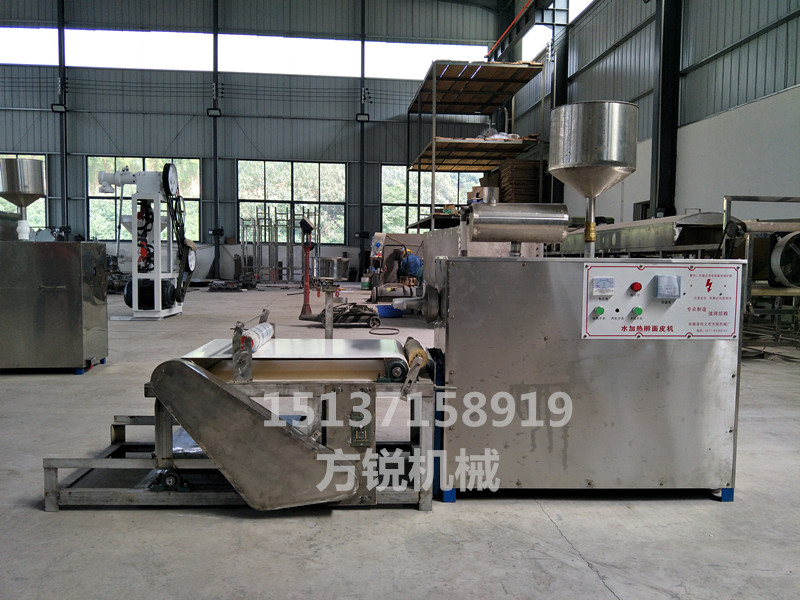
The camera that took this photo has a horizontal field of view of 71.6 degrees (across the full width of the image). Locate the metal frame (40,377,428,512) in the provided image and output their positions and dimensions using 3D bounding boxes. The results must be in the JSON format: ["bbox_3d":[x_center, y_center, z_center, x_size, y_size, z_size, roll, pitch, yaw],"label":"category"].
[{"bbox_3d":[-0.485,0.419,1.897,1.153,0.400,0.490,1,4,-2],"label":"metal frame"}]

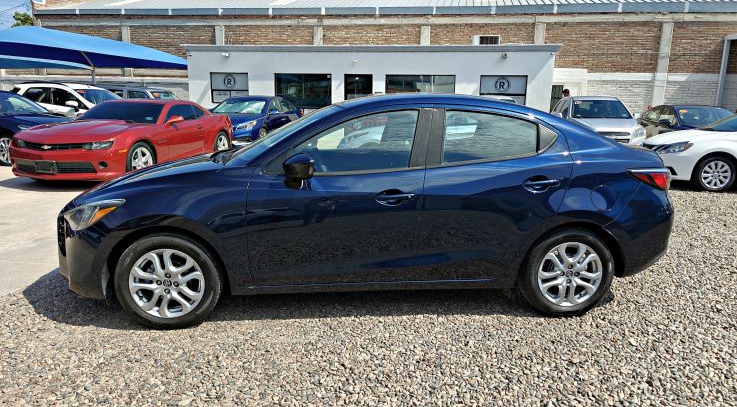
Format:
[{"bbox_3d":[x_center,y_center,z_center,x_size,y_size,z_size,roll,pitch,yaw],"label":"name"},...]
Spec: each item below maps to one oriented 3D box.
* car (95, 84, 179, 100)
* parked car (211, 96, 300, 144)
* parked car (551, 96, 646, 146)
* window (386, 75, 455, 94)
[{"bbox_3d":[-7.651,-3.194,17.202,4.650,1.750,1.870,4,12,15],"label":"car"},{"bbox_3d":[-3.436,-2.431,14.470,1.860,1.475,4.850,3,12,10],"label":"parked car"},{"bbox_3d":[6.074,-2.100,13.430,1.850,1.690,4.720,3,12,11],"label":"parked car"},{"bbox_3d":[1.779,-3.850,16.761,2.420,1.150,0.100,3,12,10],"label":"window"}]

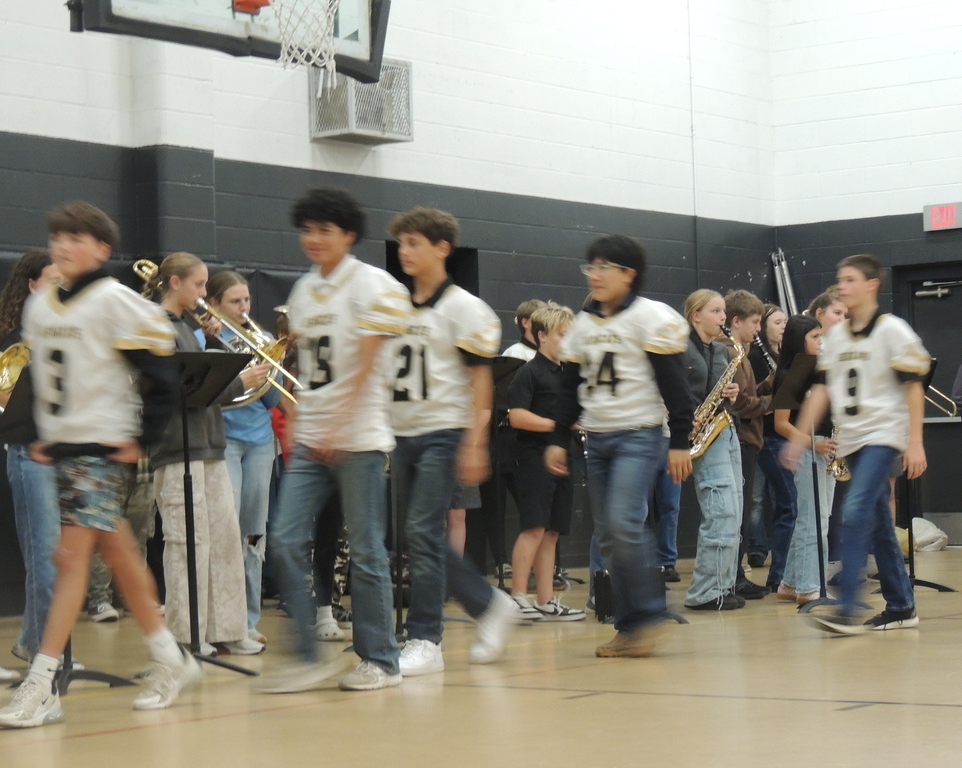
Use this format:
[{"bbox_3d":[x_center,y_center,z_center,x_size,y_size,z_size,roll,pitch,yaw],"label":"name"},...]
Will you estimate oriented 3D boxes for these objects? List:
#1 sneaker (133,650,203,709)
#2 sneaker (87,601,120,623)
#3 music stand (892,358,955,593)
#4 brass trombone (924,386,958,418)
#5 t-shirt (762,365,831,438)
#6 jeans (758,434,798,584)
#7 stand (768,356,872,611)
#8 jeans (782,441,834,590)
[{"bbox_3d":[-1.047,0.987,8.372,0.100,0.125,0.265,-3,23,37],"label":"sneaker"},{"bbox_3d":[-2.008,1.202,13.365,0.095,0.110,0.250,-1,-2,-27],"label":"sneaker"},{"bbox_3d":[2.283,0.487,13.442,0.460,1.270,0.500,-3,-2,36],"label":"music stand"},{"bbox_3d":[2.225,-0.146,14.085,1.146,0.220,0.220,34,19,33],"label":"brass trombone"},{"bbox_3d":[1.683,0.071,13.204,0.250,0.460,0.380,-3,-2,37],"label":"t-shirt"},{"bbox_3d":[1.692,0.693,14.350,0.270,0.900,0.340,-3,-2,33],"label":"jeans"},{"bbox_3d":[1.643,0.481,12.171,0.460,1.220,0.510,-3,-2,35],"label":"stand"},{"bbox_3d":[1.683,0.650,12.916,0.270,0.850,0.340,-3,-2,35],"label":"jeans"}]

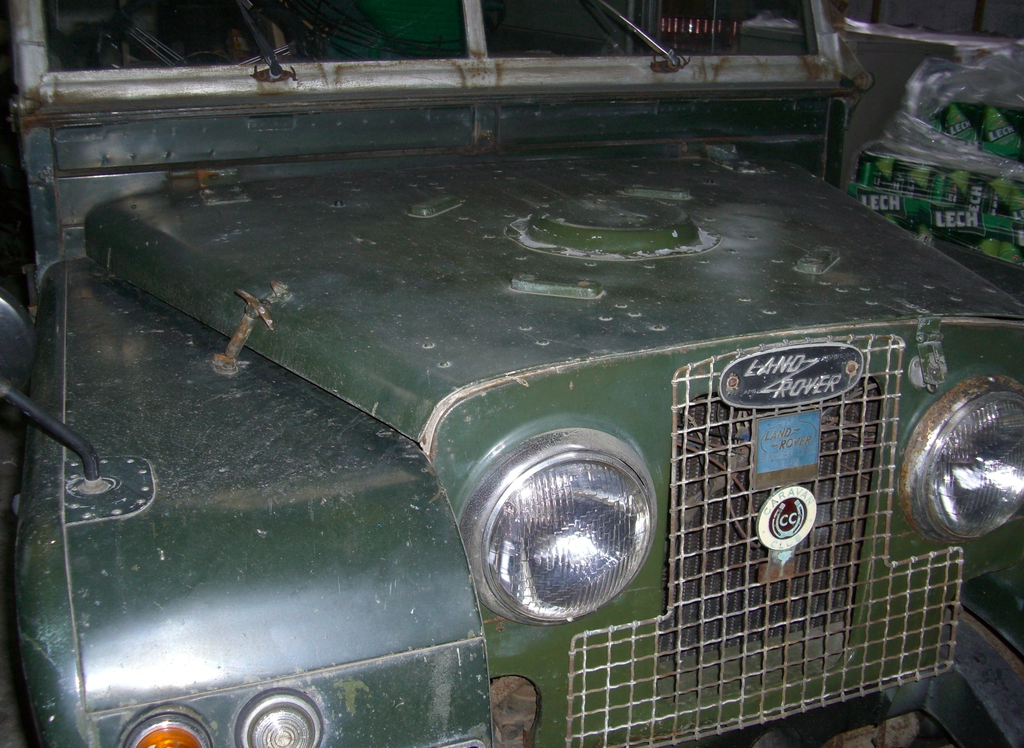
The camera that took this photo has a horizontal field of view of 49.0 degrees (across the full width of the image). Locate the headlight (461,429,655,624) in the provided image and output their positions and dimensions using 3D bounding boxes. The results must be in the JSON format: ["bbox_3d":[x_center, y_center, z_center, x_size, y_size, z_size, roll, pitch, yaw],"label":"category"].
[{"bbox_3d":[0.051,0.156,1.104,0.212,0.212,0.080,-8,19,-20],"label":"headlight"}]

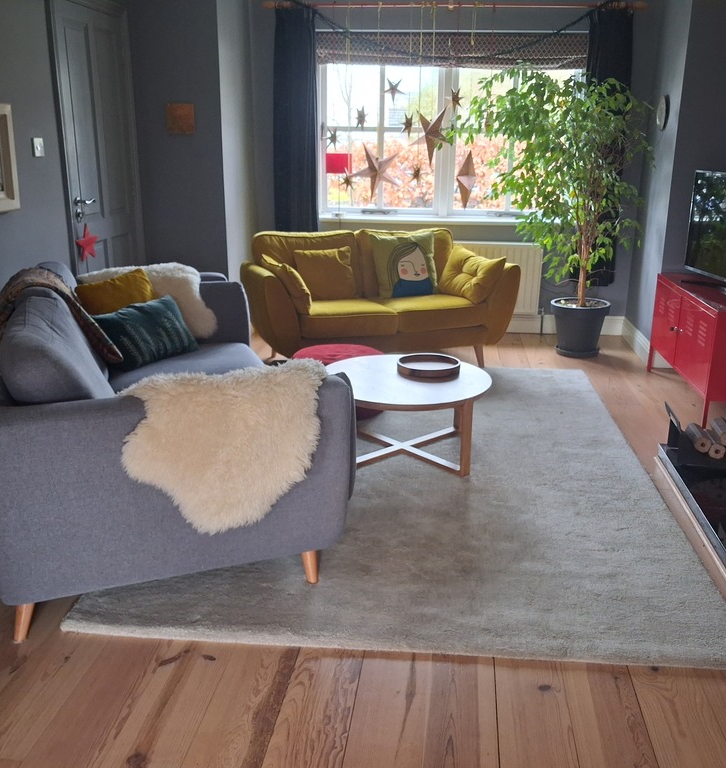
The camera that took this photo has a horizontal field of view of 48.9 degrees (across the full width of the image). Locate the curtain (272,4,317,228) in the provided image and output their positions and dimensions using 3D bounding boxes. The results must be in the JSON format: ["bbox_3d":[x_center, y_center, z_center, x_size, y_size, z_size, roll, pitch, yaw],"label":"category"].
[{"bbox_3d":[-0.509,-1.753,5.991,0.340,1.940,0.130,2,16,7],"label":"curtain"}]

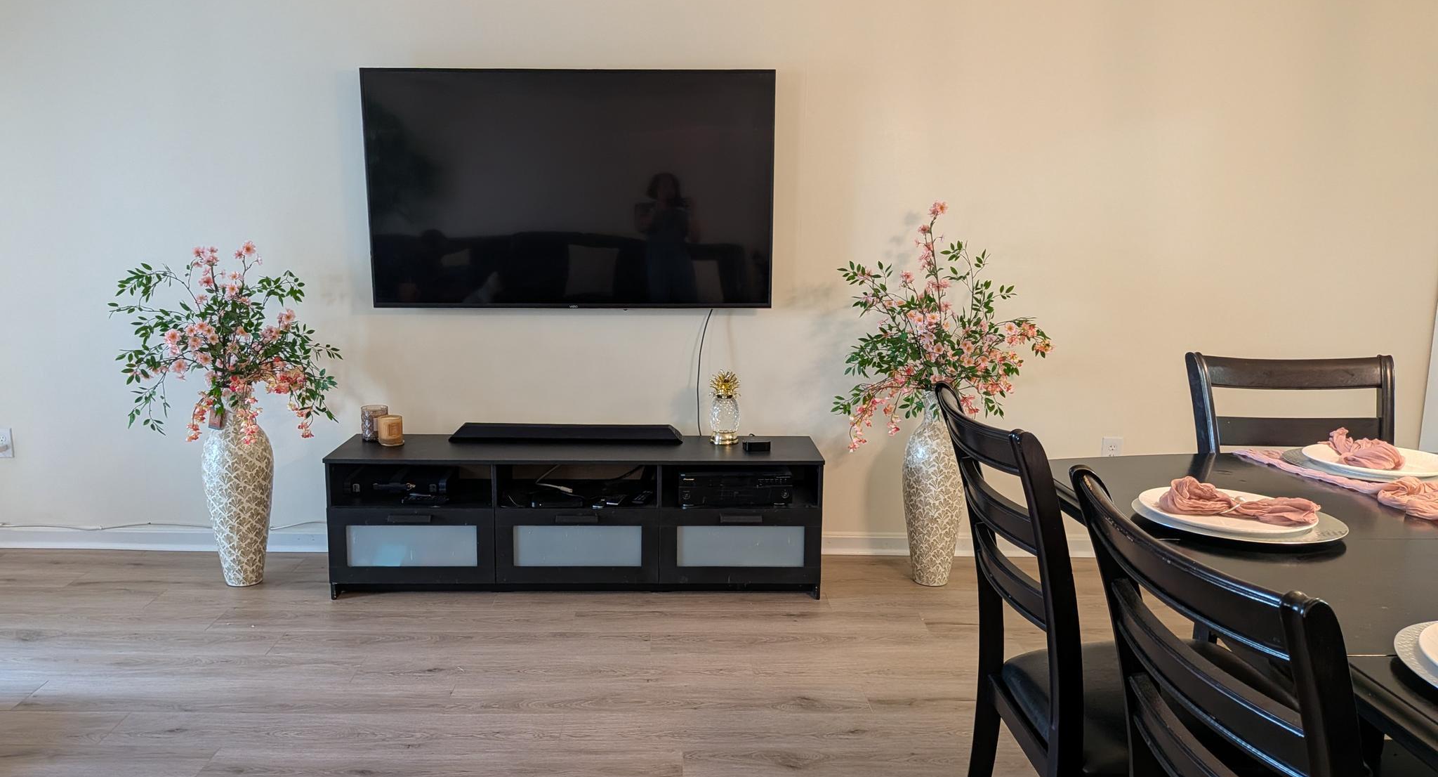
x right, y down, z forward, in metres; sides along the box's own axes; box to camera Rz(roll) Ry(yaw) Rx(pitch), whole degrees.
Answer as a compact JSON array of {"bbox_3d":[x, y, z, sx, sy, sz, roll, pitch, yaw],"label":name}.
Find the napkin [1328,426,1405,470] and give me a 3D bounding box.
[{"bbox_3d":[1.299,0.120,2.003,0.105,0.060,0.160,-3,10,-19],"label":"napkin"}]

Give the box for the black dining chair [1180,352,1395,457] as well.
[{"bbox_3d":[1.384,0.496,2.192,0.470,1.070,0.570,0,9,-2],"label":"black dining chair"}]

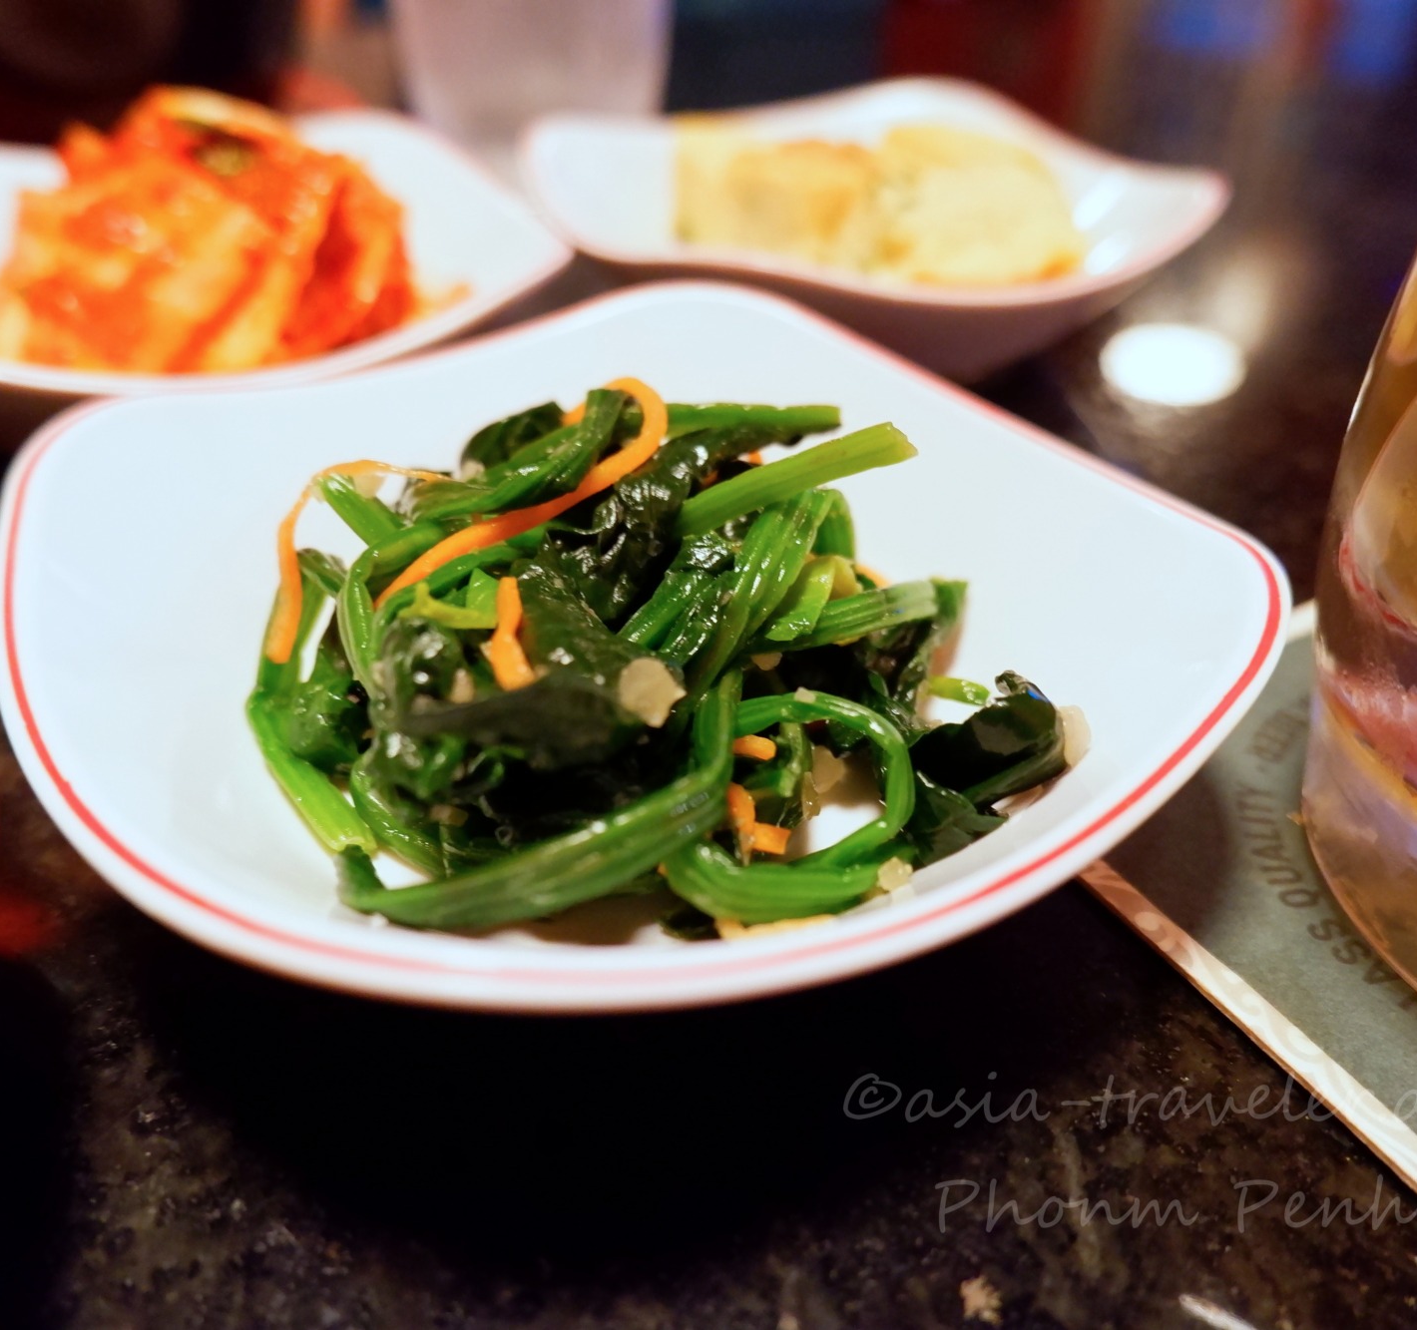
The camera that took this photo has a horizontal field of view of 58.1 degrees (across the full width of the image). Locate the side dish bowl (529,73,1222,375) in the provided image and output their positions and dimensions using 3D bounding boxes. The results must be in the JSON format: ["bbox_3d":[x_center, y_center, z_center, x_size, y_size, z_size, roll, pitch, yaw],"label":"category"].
[{"bbox_3d":[0.030,-0.089,0.266,0.126,0.033,0.126,-17,41,-24],"label":"side dish bowl"}]

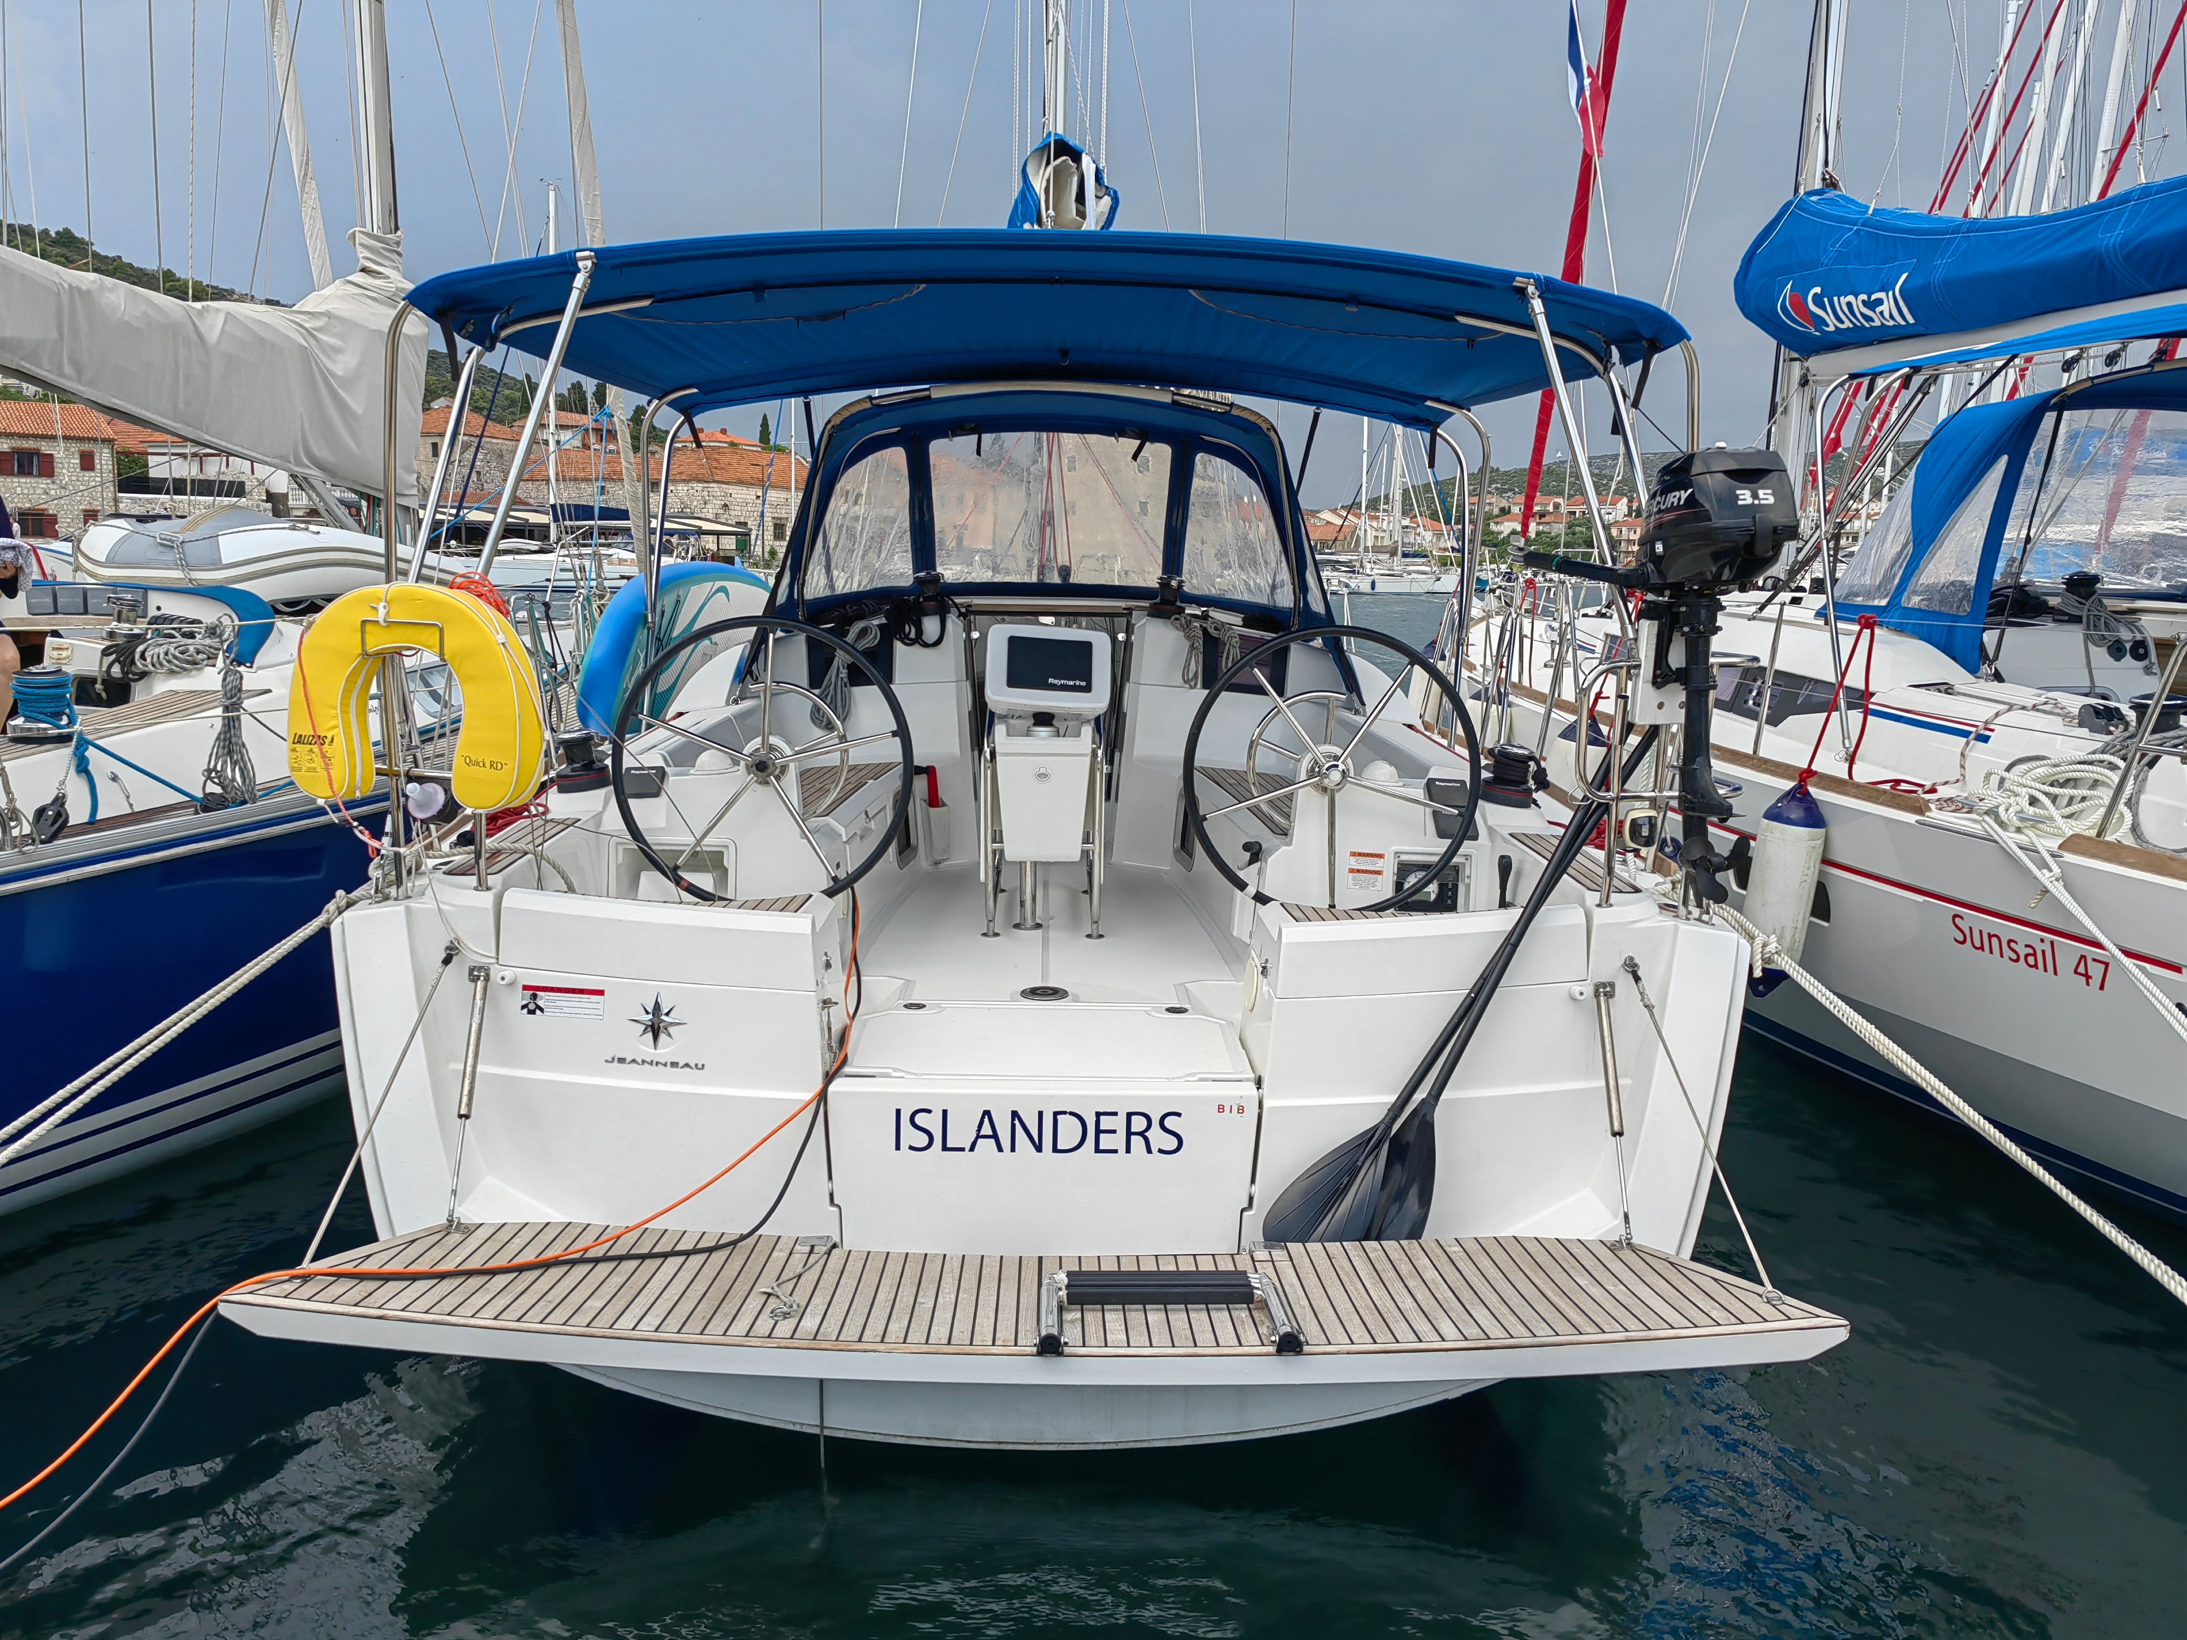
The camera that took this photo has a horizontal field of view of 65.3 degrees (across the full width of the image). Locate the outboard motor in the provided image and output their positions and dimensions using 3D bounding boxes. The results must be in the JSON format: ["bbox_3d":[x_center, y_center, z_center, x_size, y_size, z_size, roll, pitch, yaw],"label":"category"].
[{"bbox_3d":[1.268,-0.330,3.847,0.330,1.000,0.700,-3,9,-24],"label":"outboard motor"}]

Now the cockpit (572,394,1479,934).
[{"bbox_3d":[-0.196,-0.532,5.426,2.500,1.750,2.650,1,8,-2],"label":"cockpit"}]

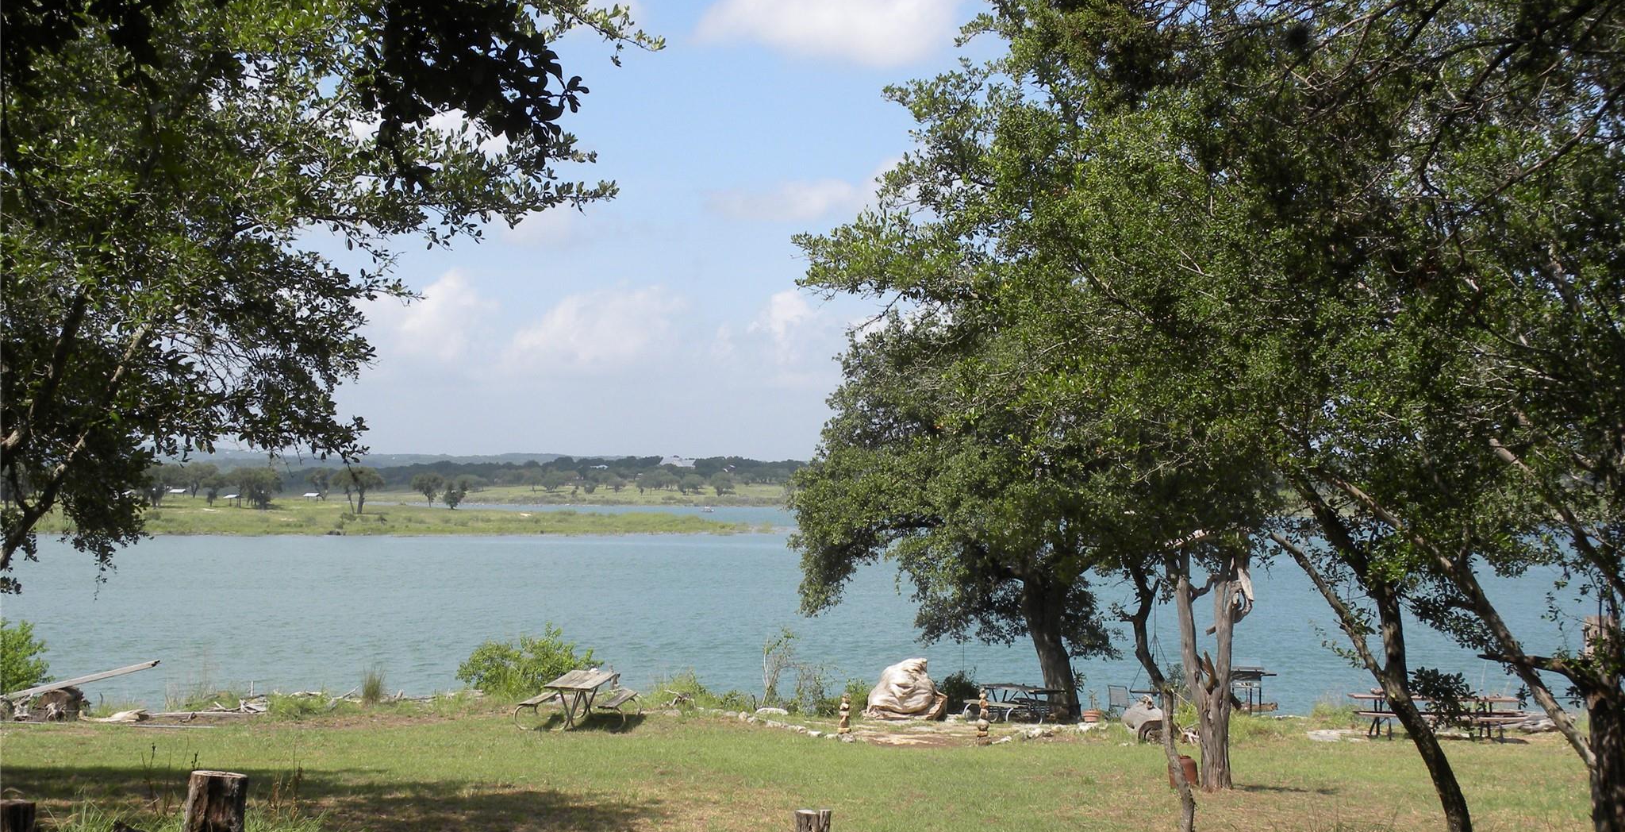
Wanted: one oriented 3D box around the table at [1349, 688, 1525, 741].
[{"bbox_3d":[9.620,4.610,37.700,2.450,0.750,1.500,0,-1,5],"label":"table"}]

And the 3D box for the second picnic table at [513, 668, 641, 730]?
[{"bbox_3d":[-3.650,4.500,38.500,1.650,0.740,2.300,0,-1,5],"label":"second picnic table"}]

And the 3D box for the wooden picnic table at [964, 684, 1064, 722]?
[{"bbox_3d":[3.920,5.400,45.800,1.600,0.730,2.300,1,-1,-22],"label":"wooden picnic table"}]

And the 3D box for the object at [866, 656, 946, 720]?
[{"bbox_3d":[1.680,4.920,44.000,1.420,1.100,1.250,0,-1,0],"label":"object"}]

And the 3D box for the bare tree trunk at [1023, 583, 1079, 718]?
[{"bbox_3d":[4.570,4.500,46.600,1.030,2.620,0.800,0,-1,0],"label":"bare tree trunk"}]

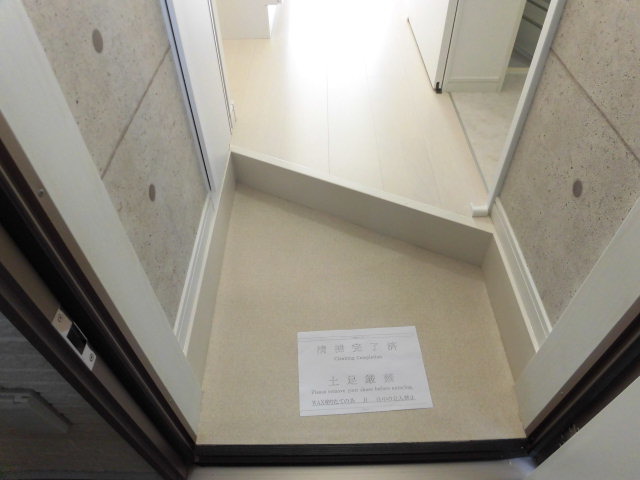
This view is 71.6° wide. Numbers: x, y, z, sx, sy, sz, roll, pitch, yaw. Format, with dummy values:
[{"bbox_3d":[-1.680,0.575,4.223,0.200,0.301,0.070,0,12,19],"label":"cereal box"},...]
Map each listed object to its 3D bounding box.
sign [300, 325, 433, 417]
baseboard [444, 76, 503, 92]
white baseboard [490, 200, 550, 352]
[{"bbox_3d":[0.099,0.302,1.049,0.297,0.003,0.210,-3,47,-2],"label":"sign"},{"bbox_3d":[0.568,-0.576,1.642,0.198,0.061,0.012,-1,47,1],"label":"baseboard"},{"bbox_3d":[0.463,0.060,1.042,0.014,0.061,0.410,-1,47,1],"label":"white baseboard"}]

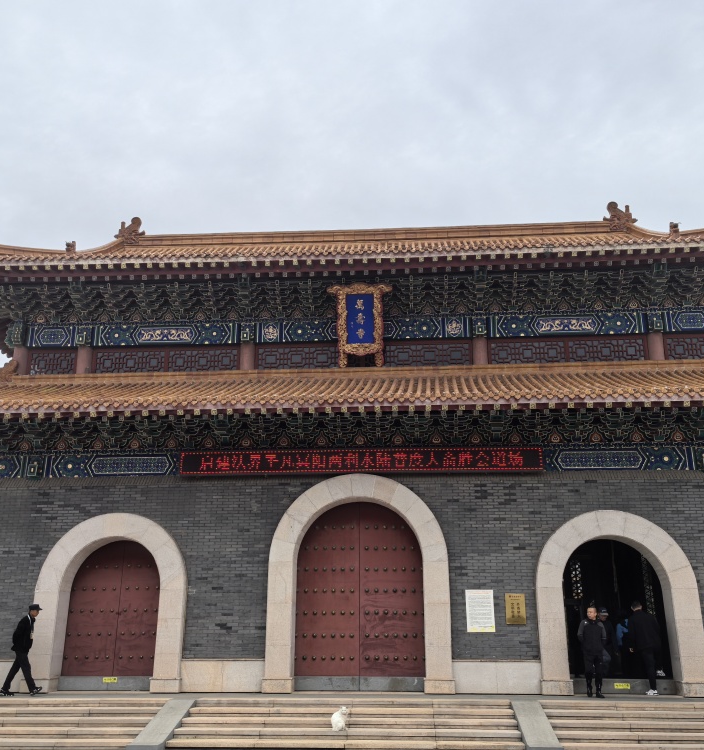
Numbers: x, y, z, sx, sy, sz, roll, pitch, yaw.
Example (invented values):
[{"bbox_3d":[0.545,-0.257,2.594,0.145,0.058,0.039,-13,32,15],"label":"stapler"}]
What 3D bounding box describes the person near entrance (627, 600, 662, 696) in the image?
[{"bbox_3d":[5.991,5.609,15.975,0.640,1.760,0.600,1,-17,-4],"label":"person near entrance"}]

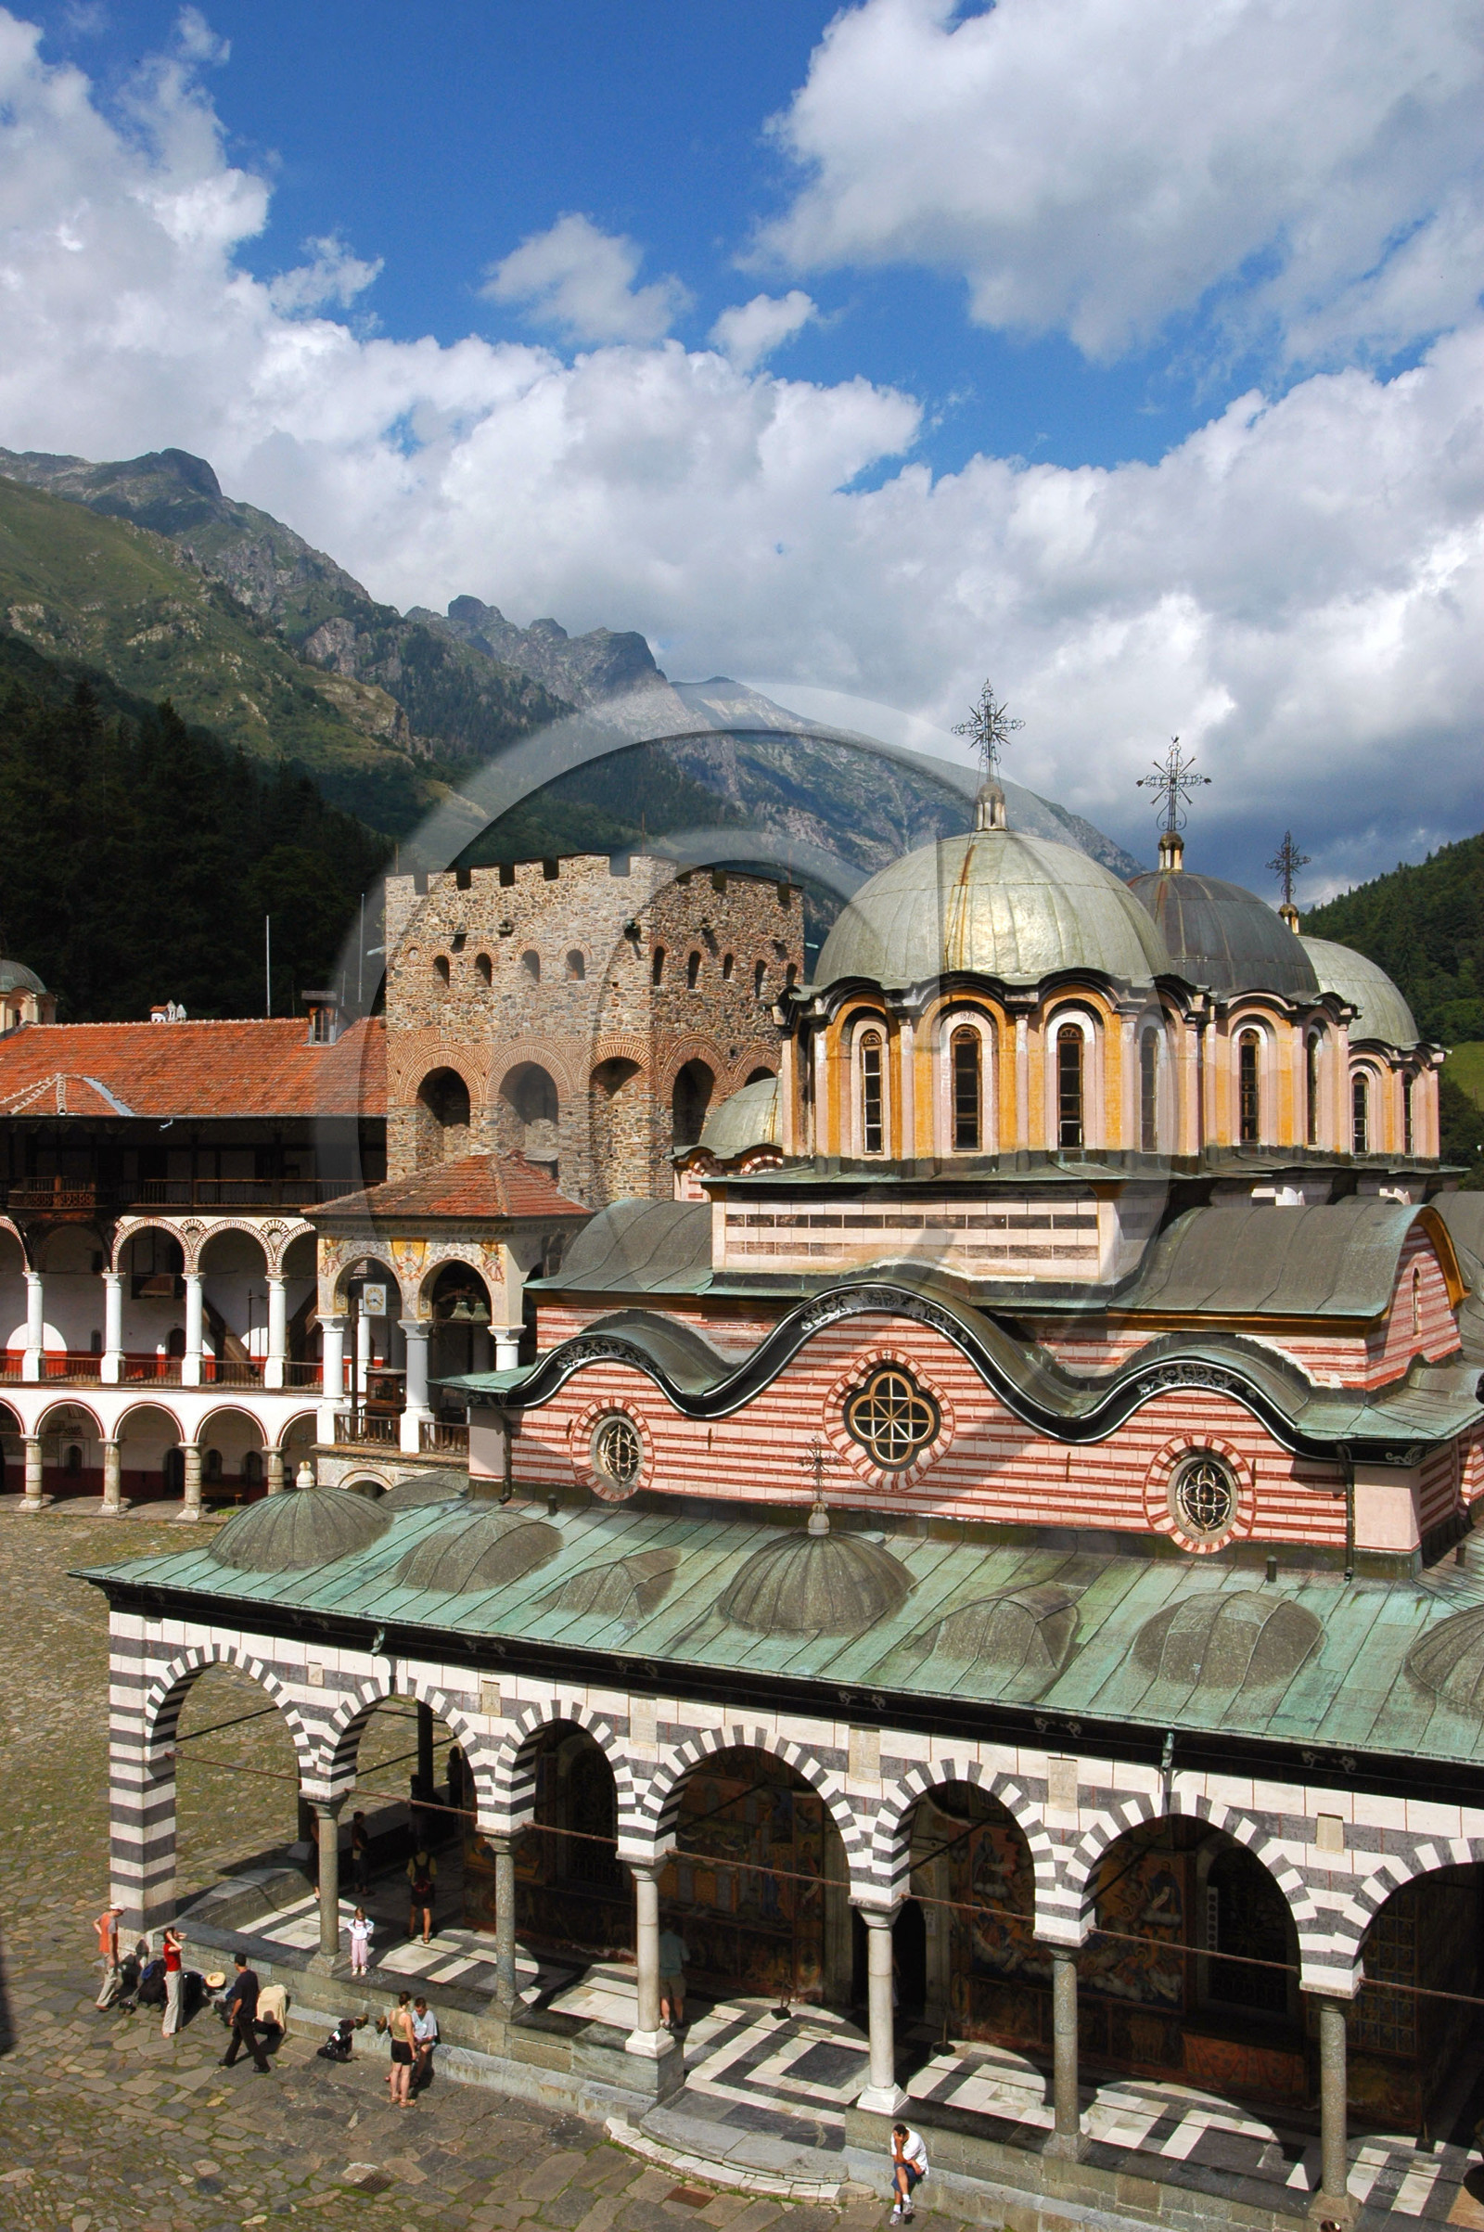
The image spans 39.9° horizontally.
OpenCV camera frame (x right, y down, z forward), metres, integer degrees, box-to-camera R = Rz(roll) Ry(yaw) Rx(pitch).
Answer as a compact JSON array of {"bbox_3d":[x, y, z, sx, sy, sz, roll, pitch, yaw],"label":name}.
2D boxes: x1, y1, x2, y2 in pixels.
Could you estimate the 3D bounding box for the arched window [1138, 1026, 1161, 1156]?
[{"bbox_3d":[6.993,-0.459,35.077,0.540,2.140,0.200,1,-2,-45],"label":"arched window"}]

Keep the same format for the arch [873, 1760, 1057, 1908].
[{"bbox_3d":[3.187,9.807,28.493,2.830,1.850,0.630,-1,-2,30],"label":"arch"}]

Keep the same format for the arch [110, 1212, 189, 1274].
[{"bbox_3d":[-23.547,5.109,81.485,3.350,2.350,0.600,-1,-2,16],"label":"arch"}]

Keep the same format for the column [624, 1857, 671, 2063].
[{"bbox_3d":[-1.365,12.300,29.981,0.500,2.644,0.500,-2,-2,30],"label":"column"}]

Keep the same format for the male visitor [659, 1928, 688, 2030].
[{"bbox_3d":[-1.173,13.978,33.431,0.580,1.740,0.400,-1,-2,30],"label":"male visitor"}]

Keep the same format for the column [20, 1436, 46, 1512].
[{"bbox_3d":[-28.445,14.341,82.000,0.700,2.909,0.700,-1,-2,25],"label":"column"}]

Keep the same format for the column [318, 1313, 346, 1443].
[{"bbox_3d":[-11.641,7.447,58.000,0.600,3.562,0.600,-2,-2,32],"label":"column"}]

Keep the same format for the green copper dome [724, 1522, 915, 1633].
[{"bbox_3d":[1.169,6.844,30.931,2.950,1.200,2.950,-1,-1,0],"label":"green copper dome"}]

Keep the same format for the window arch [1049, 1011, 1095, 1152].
[{"bbox_3d":[5.663,-0.598,35.036,0.916,2.464,0.300,0,-2,-15],"label":"window arch"}]

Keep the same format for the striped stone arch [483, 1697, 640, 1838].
[{"bbox_3d":[-2.608,9.945,31.822,2.800,1.870,0.630,-1,-2,30],"label":"striped stone arch"}]

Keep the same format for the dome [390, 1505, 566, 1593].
[{"bbox_3d":[-4.306,7.022,33.500,2.200,0.980,2.200,-2,-2,30],"label":"dome"}]

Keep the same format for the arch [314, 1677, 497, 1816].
[{"bbox_3d":[-5.296,10.070,33.374,3.746,1.985,0.611,-1,-2,30],"label":"arch"}]

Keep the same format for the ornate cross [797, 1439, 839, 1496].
[{"bbox_3d":[1.159,5.315,30.978,0.680,0.880,0.080,-1,-2,30],"label":"ornate cross"}]

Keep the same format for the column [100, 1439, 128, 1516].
[{"bbox_3d":[-25.214,14.480,82.000,0.720,3.100,0.720,-1,-2,16],"label":"column"}]

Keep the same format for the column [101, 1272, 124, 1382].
[{"bbox_3d":[-25.228,8.499,82.000,0.700,4.400,0.700,-1,-2,16],"label":"column"}]

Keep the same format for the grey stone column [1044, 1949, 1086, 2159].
[{"bbox_3d":[4.380,12.585,27.721,0.540,2.820,0.560,0,-2,0],"label":"grey stone column"}]

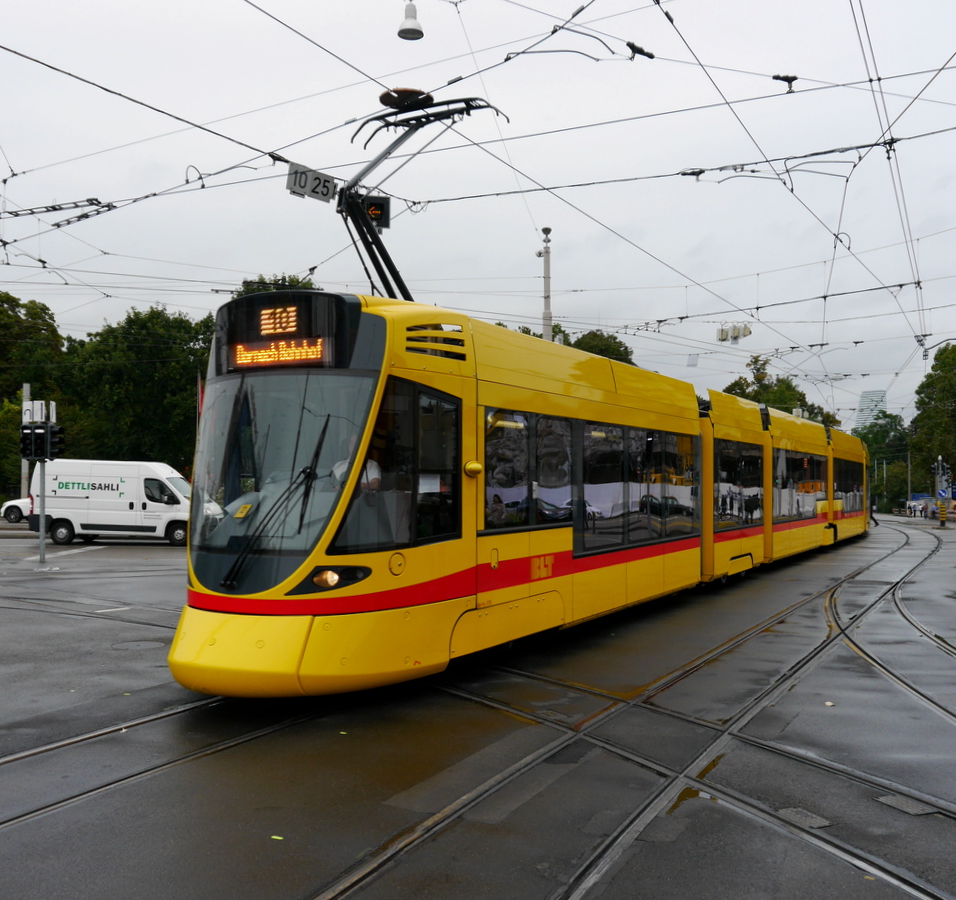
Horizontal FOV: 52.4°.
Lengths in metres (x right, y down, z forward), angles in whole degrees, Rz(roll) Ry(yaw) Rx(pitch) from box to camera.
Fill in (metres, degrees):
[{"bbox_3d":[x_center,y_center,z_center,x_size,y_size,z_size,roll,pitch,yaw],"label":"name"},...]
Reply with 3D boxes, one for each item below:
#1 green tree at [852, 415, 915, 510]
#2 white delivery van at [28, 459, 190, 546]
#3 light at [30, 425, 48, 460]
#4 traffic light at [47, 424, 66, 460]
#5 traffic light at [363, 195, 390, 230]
[{"bbox_3d":[43.759,1.244,105.000,6.900,10.700,6.800,-1,-2,18],"label":"green tree"},{"bbox_3d":[-10.500,1.580,29.500,5.450,2.520,2.120,0,-2,2],"label":"white delivery van"},{"bbox_3d":[-10.499,-0.180,23.250,0.340,0.860,0.380,1,-3,-21],"label":"light"},{"bbox_3d":[-10.162,-0.181,23.400,0.420,0.860,0.340,0,-2,5],"label":"traffic light"},{"bbox_3d":[-1.359,-3.174,13.000,0.380,0.440,0.250,0,-2,-7],"label":"traffic light"}]

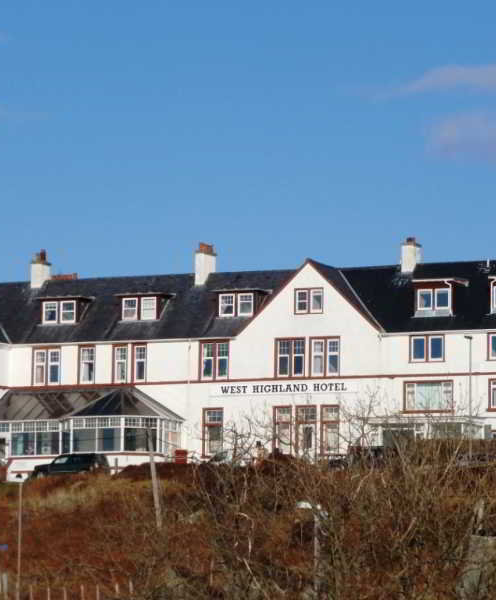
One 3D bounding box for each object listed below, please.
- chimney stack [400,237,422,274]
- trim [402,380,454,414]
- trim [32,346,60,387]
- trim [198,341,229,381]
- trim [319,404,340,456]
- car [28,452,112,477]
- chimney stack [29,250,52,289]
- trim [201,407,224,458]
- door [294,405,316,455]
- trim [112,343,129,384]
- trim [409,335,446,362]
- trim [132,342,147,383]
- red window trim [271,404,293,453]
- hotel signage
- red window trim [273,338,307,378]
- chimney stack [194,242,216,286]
[{"bbox_3d":[9.778,-2.659,214.237,1.000,2.176,1.150,-2,-7,25],"label":"chimney stack"},{"bbox_3d":[9.919,5.310,195.950,2.893,1.809,0.180,-2,-6,22],"label":"trim"},{"bbox_3d":[-11.481,3.807,204.875,1.814,2.295,0.180,-2,-6,22],"label":"trim"},{"bbox_3d":[-1.946,3.635,213.161,1.953,2.403,0.200,-2,-7,25],"label":"trim"},{"bbox_3d":[4.551,7.234,197.953,1.182,2.838,0.180,-2,-6,22],"label":"trim"},{"bbox_3d":[-10.227,9.666,206.972,4.350,1.700,1.780,-2,-7,25],"label":"car"},{"bbox_3d":[-12.953,-1.914,224.689,0.950,2.465,1.150,-2,-7,25],"label":"chimney stack"},{"bbox_3d":[-1.939,7.451,200.591,1.335,2.859,0.180,-2,-6,22],"label":"trim"},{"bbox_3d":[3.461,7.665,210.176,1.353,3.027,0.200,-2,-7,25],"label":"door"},{"bbox_3d":[-7.620,3.864,215.765,1.043,2.449,0.200,-2,-7,25],"label":"trim"},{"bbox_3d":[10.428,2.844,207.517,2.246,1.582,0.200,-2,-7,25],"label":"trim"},{"bbox_3d":[-6.100,3.589,202.692,0.903,2.288,0.180,-2,-6,22],"label":"trim"},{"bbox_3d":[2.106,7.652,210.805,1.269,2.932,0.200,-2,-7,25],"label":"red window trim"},{"bbox_3d":[2.053,5.255,210.948,8.482,0.632,0.100,-2,-7,25],"label":"hotel signage"},{"bbox_3d":[2.370,3.258,199.254,1.883,2.232,0.180,-2,-6,22],"label":"red window trim"},{"bbox_3d":[-2.441,-2.007,207.910,0.552,2.576,1.797,-2,-6,22],"label":"chimney stack"}]

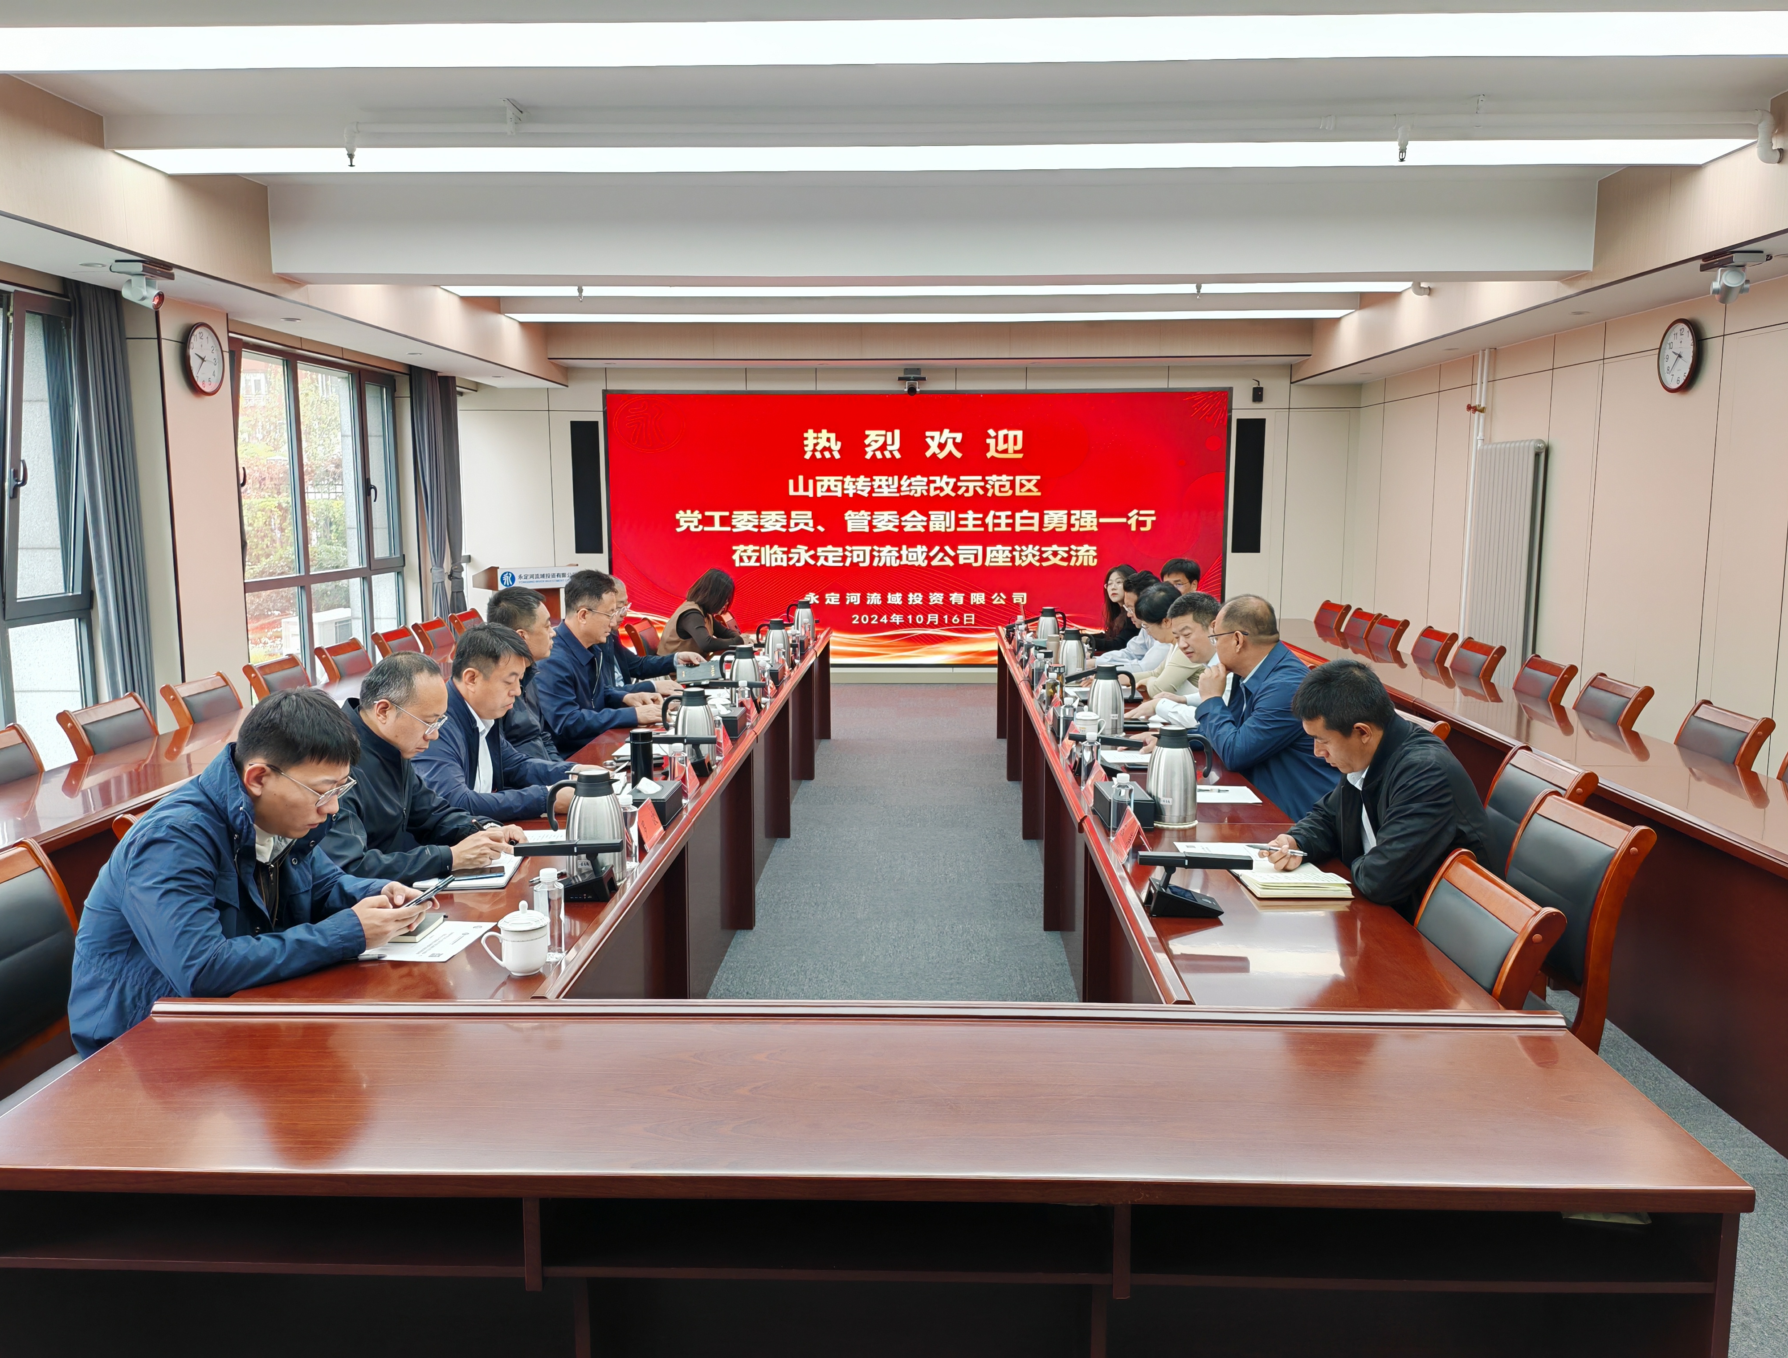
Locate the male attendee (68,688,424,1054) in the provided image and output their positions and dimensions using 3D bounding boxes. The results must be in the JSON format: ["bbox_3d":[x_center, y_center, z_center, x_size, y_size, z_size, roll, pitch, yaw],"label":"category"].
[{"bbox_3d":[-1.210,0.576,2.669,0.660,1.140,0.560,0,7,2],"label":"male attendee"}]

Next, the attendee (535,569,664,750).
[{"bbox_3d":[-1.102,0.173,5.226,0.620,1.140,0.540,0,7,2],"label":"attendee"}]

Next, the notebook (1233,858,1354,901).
[{"bbox_3d":[0.936,0.468,3.332,0.215,0.028,0.290,0,7,0],"label":"notebook"}]

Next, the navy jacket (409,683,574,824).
[{"bbox_3d":[-1.175,0.314,3.986,0.520,0.640,0.550,0,7,2],"label":"navy jacket"}]

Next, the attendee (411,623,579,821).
[{"bbox_3d":[-1.252,0.448,4.306,0.690,1.255,0.560,1,8,7],"label":"attendee"}]

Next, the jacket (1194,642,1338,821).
[{"bbox_3d":[1.273,0.209,4.624,0.560,0.660,0.560,0,7,2],"label":"jacket"}]

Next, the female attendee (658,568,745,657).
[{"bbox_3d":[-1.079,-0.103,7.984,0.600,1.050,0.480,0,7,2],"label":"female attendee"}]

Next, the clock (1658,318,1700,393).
[{"bbox_3d":[3.701,-1.531,6.693,0.050,0.350,0.350,0,7,2],"label":"clock"}]

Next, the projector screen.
[{"bbox_3d":[0.189,-1.263,11.990,5.298,2.359,0.080,0,7,2],"label":"projector screen"}]

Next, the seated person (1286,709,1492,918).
[{"bbox_3d":[1.132,0.584,3.336,0.600,1.260,0.520,0,8,2],"label":"seated person"}]

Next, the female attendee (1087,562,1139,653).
[{"bbox_3d":[1.426,-0.058,8.275,0.660,1.220,0.480,-2,8,-11],"label":"female attendee"}]

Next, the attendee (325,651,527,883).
[{"bbox_3d":[-1.263,0.542,3.567,0.700,1.260,0.570,1,7,5],"label":"attendee"}]

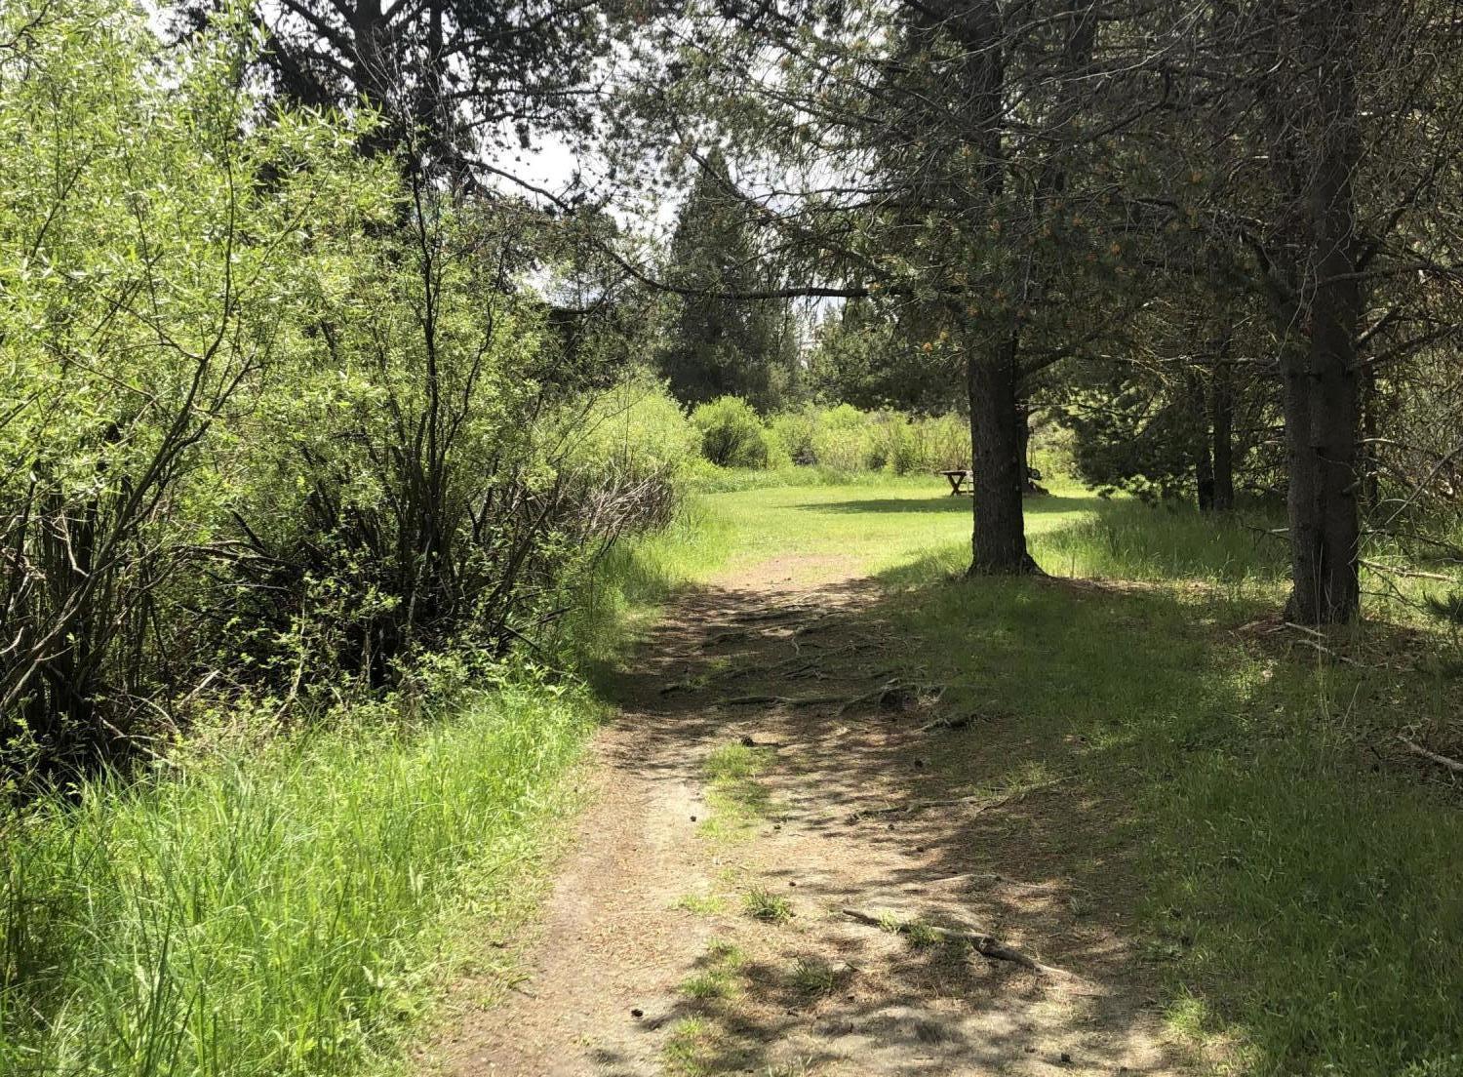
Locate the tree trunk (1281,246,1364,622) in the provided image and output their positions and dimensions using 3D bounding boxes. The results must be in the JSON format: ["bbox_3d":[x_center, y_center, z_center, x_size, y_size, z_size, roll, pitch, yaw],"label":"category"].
[{"bbox_3d":[4.784,-0.810,12.800,0.655,3.016,0.500,1,4,20],"label":"tree trunk"}]

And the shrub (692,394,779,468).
[{"bbox_3d":[0.165,-3.881,57.000,3.138,2.642,2.800,0,3,0],"label":"shrub"}]

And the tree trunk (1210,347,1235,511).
[{"bbox_3d":[9.330,-2.028,30.000,0.450,3.042,0.450,1,3,17],"label":"tree trunk"}]

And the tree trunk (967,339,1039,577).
[{"bbox_3d":[3.017,-0.935,17.600,0.740,2.703,0.680,0,3,10],"label":"tree trunk"}]

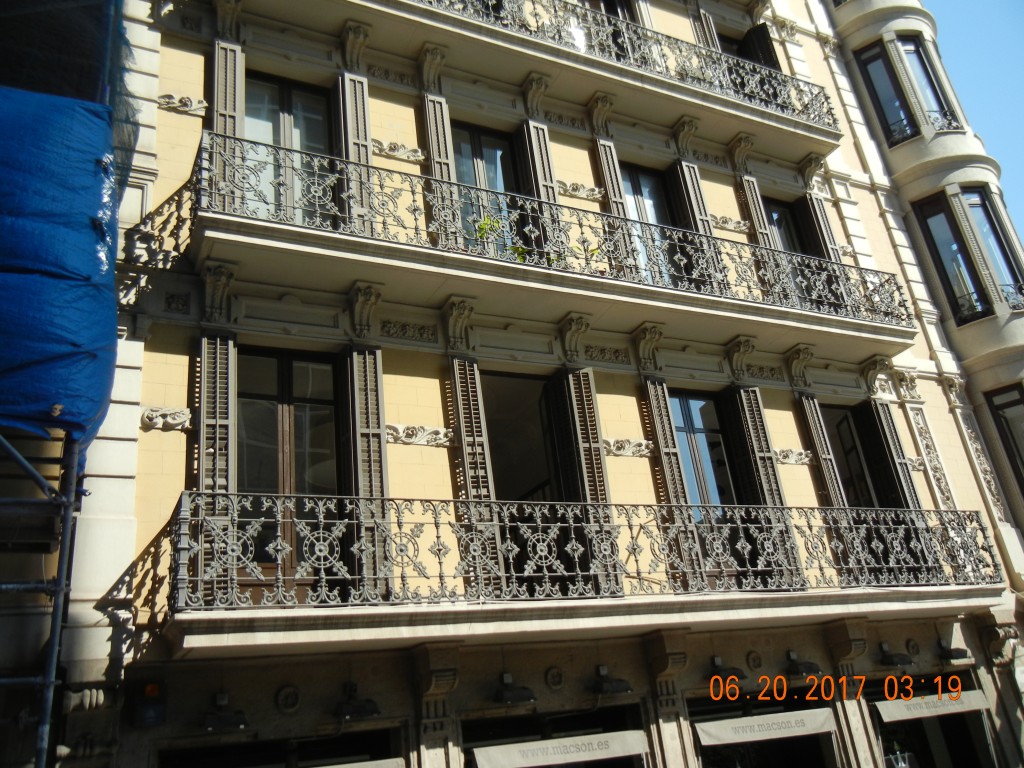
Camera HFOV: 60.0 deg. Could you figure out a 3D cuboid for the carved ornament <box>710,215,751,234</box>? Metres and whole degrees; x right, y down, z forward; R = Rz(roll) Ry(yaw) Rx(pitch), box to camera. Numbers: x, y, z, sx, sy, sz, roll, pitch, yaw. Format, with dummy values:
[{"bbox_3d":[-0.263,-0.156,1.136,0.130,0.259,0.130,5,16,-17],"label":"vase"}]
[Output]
[{"bbox_3d":[3.495,-2.520,14.033,0.824,0.246,0.092,6,-27,-27],"label":"carved ornament"}]

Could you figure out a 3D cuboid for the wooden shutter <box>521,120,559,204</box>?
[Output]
[{"bbox_3d":[0.557,-2.369,12.259,0.308,3.018,0.154,6,-27,-27],"label":"wooden shutter"}]

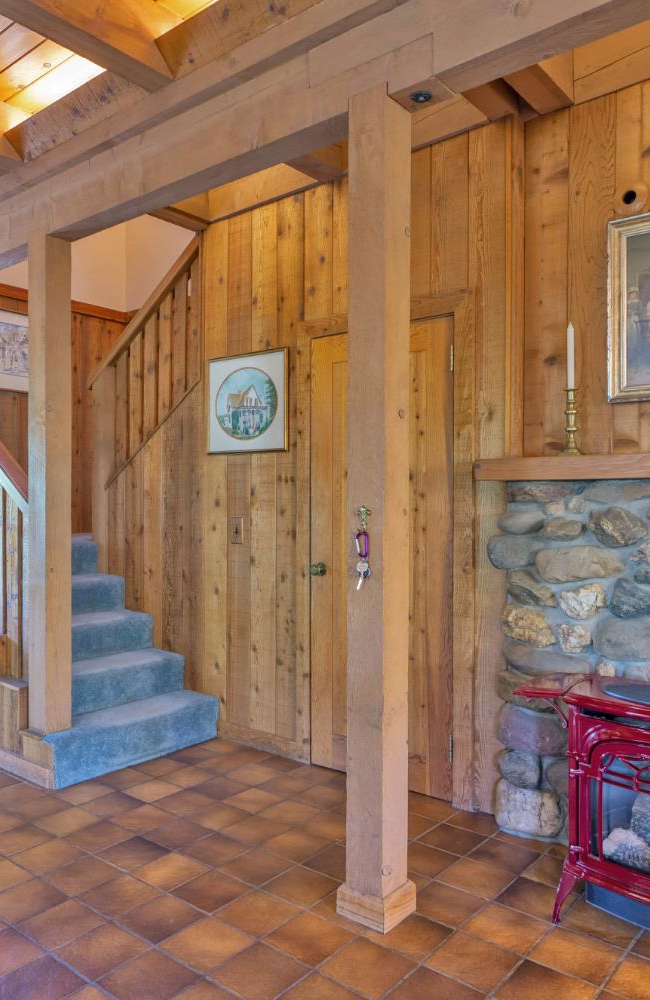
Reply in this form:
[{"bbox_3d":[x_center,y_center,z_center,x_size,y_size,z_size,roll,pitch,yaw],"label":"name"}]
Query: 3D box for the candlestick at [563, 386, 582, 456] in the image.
[{"bbox_3d":[0.891,-0.281,2.721,0.081,0.250,0.080,0,0,39],"label":"candlestick"}]

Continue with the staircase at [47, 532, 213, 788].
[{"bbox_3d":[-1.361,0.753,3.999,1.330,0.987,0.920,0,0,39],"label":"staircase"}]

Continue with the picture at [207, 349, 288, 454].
[{"bbox_3d":[-0.389,-0.483,3.779,0.568,0.495,0.025,0,0,39],"label":"picture"}]

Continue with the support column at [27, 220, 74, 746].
[{"bbox_3d":[-1.265,-0.063,3.454,0.143,2.234,0.137,0,0,39],"label":"support column"}]

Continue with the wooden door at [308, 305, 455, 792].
[{"bbox_3d":[0.242,0.245,3.317,0.751,2.008,0.043,0,0,39],"label":"wooden door"}]

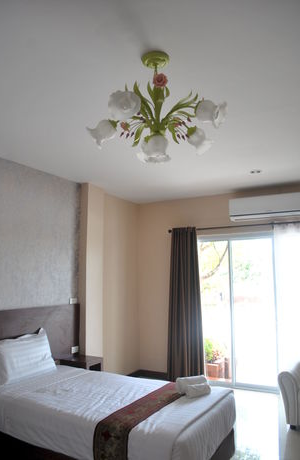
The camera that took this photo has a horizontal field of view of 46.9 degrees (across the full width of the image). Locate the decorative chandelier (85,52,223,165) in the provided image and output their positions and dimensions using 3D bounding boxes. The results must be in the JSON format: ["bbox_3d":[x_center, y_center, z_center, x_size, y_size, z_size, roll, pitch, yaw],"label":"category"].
[{"bbox_3d":[0.043,-0.715,1.901,0.730,0.494,0.730,0,-8,0],"label":"decorative chandelier"}]

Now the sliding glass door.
[{"bbox_3d":[1.174,1.098,4.823,1.178,2.090,0.100,-5,-9,33],"label":"sliding glass door"}]

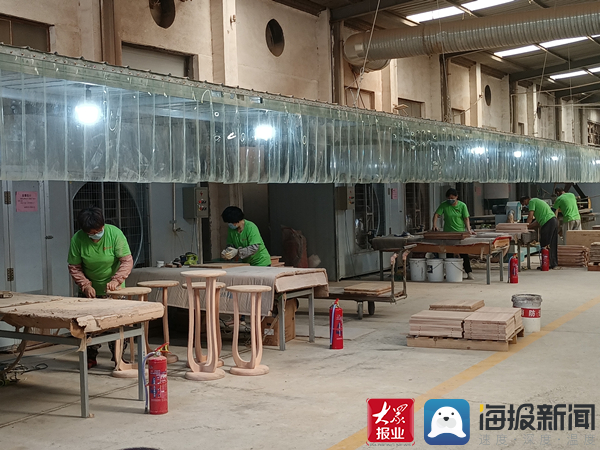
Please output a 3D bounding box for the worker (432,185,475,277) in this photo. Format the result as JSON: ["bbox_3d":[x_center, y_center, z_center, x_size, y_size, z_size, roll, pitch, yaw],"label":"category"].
[{"bbox_3d":[2.763,0.151,15.873,0.680,1.621,0.480,-2,1,20],"label":"worker"}]

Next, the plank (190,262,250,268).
[{"bbox_3d":[-0.866,0.452,9.676,0.470,0.026,0.460,0,2,39],"label":"plank"}]

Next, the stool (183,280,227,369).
[{"bbox_3d":[-0.862,0.911,8.112,0.398,0.743,0.398,-2,1,0],"label":"stool"}]

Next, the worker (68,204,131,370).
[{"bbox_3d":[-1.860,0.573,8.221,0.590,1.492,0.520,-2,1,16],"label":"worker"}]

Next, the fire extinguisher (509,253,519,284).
[{"bbox_3d":[3.496,0.707,14.486,0.155,0.485,0.140,-2,2,-6],"label":"fire extinguisher"}]

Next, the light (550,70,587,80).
[{"bbox_3d":[8.861,-4.954,29.145,1.060,0.060,0.900,-8,-2,30],"label":"light"}]

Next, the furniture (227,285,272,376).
[{"bbox_3d":[-0.443,0.900,7.577,0.380,0.725,0.380,-2,2,0],"label":"furniture"}]

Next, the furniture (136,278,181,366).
[{"bbox_3d":[-1.328,0.921,8.412,0.398,0.747,0.398,-2,1,0],"label":"furniture"}]

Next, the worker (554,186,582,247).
[{"bbox_3d":[5.670,-0.002,18.612,0.550,1.580,0.600,-3,2,-43],"label":"worker"}]

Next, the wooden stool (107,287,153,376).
[{"bbox_3d":[-1.492,0.938,7.799,0.393,0.753,0.393,-2,1,0],"label":"wooden stool"}]

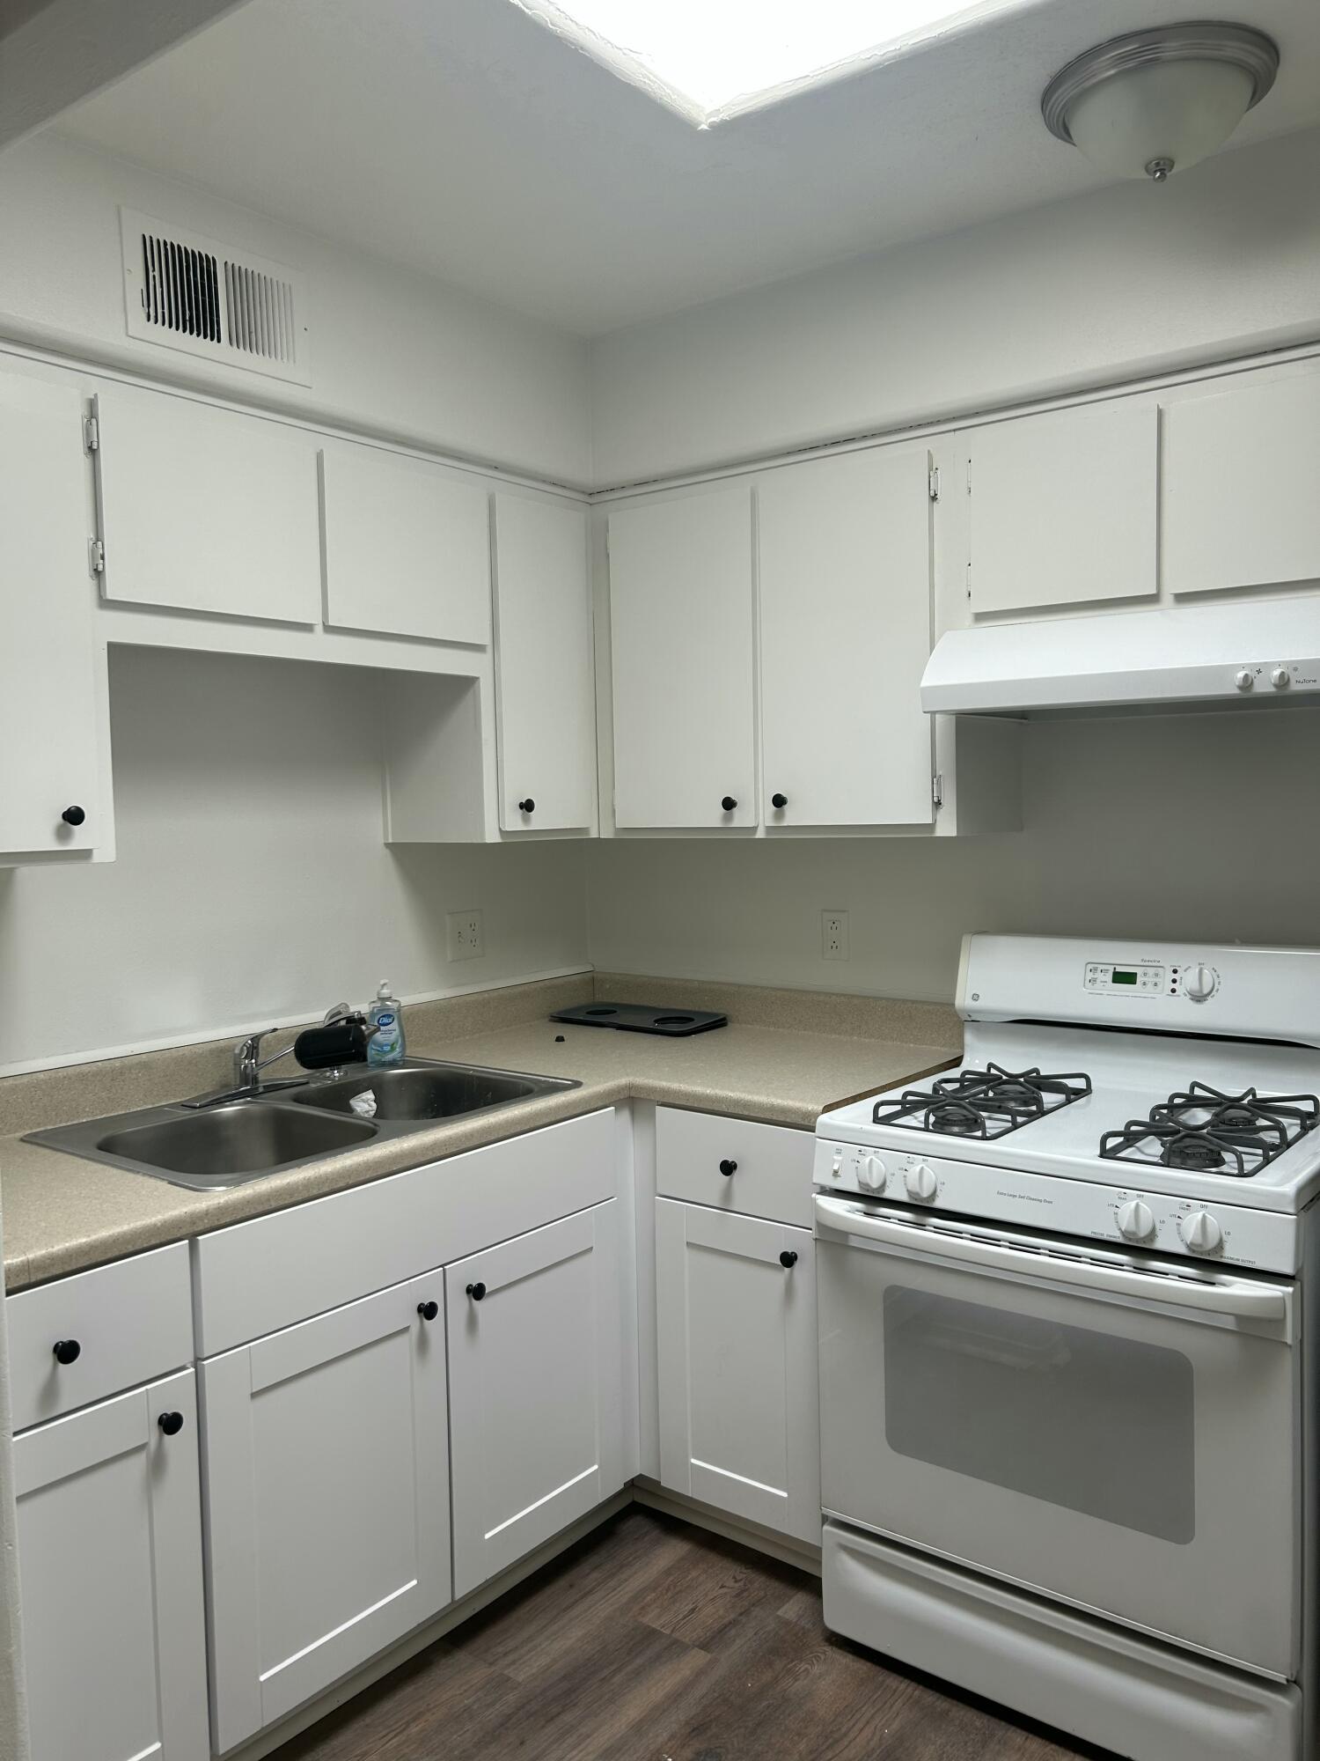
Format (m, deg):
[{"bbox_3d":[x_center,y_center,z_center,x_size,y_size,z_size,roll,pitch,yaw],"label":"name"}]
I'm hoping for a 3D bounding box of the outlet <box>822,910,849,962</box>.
[{"bbox_3d":[0.401,0.128,3.036,0.070,0.115,0.010,1,4,38],"label":"outlet"}]

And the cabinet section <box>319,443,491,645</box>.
[{"bbox_3d":[-0.589,-0.612,2.561,0.310,0.307,0.397,1,4,37],"label":"cabinet section"}]

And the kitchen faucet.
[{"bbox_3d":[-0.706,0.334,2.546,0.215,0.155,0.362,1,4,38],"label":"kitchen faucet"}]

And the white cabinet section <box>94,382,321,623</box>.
[{"bbox_3d":[-0.841,-0.588,2.229,0.310,0.307,0.395,1,4,37],"label":"white cabinet section"}]

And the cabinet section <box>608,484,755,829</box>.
[{"bbox_3d":[0.137,-0.459,2.885,0.369,0.680,0.310,1,4,37],"label":"cabinet section"}]

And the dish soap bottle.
[{"bbox_3d":[-0.583,0.302,2.802,0.078,0.181,0.047,-2,4,-8],"label":"dish soap bottle"}]

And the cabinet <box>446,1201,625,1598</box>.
[{"bbox_3d":[-0.442,0.930,2.625,0.570,0.585,0.458,1,4,38],"label":"cabinet"}]

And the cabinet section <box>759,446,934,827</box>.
[{"bbox_3d":[0.445,-0.453,2.652,0.368,0.680,0.310,1,4,37],"label":"cabinet section"}]

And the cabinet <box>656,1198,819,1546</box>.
[{"bbox_3d":[0.321,0.906,2.738,0.370,0.585,0.570,1,4,38],"label":"cabinet"}]

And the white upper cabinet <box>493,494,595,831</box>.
[{"bbox_3d":[-0.368,-0.460,2.962,0.310,0.700,0.284,1,4,38],"label":"white upper cabinet"}]

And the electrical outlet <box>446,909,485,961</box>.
[{"bbox_3d":[-0.457,0.133,3.142,0.010,0.114,0.116,1,4,38],"label":"electrical outlet"}]

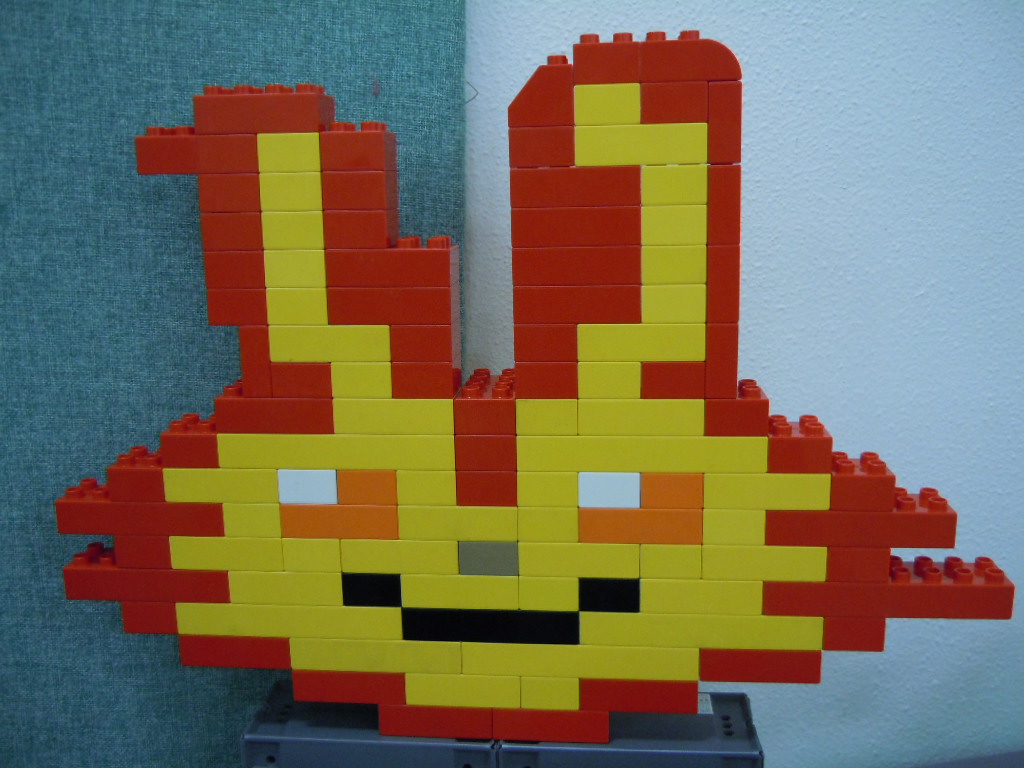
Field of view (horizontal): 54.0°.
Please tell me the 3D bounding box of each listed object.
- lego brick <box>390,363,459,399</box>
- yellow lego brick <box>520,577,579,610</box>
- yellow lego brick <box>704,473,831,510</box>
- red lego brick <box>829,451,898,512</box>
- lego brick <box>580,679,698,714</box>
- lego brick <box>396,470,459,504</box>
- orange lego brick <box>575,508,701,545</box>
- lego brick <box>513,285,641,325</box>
[{"bbox_3d":[-0.045,-0.006,0.536,0.032,0.021,0.032,0,11,5],"label":"lego brick"},{"bbox_3d":[0.021,0.108,0.553,0.032,0.021,0.032,0,11,5],"label":"yellow lego brick"},{"bbox_3d":[0.132,0.052,0.530,0.064,0.021,0.032,0,11,6],"label":"yellow lego brick"},{"bbox_3d":[0.179,0.050,0.524,0.032,0.024,0.032,0,11,6],"label":"red lego brick"},{"bbox_3d":[0.070,0.165,0.558,0.064,0.020,0.032,0,11,5],"label":"lego brick"},{"bbox_3d":[-0.043,0.051,0.548,0.032,0.021,0.032,0,11,5],"label":"lego brick"},{"bbox_3d":[0.068,0.069,0.538,0.064,0.021,0.032,0,11,6],"label":"orange lego brick"},{"bbox_3d":[0.034,-0.043,0.519,0.064,0.021,0.032,0,11,7],"label":"lego brick"}]

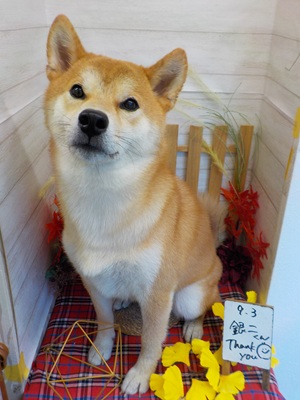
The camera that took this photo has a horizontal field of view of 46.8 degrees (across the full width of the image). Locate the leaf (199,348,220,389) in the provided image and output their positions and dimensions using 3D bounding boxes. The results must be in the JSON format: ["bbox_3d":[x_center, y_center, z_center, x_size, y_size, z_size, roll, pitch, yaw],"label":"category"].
[{"bbox_3d":[0.107,0.297,0.606,0.027,0.022,0.066,-2,26,-8],"label":"leaf"}]

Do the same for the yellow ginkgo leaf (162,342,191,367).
[{"bbox_3d":[0.049,0.287,0.643,0.050,0.018,0.043,2,26,0],"label":"yellow ginkgo leaf"}]

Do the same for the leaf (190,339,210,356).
[{"bbox_3d":[0.096,0.280,0.656,0.036,0.018,0.037,2,26,0],"label":"leaf"}]

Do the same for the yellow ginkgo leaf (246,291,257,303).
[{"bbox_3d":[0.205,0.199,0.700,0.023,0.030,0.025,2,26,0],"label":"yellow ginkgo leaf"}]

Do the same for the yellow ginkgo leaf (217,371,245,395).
[{"bbox_3d":[0.136,0.309,0.586,0.045,0.020,0.038,2,26,0],"label":"yellow ginkgo leaf"}]

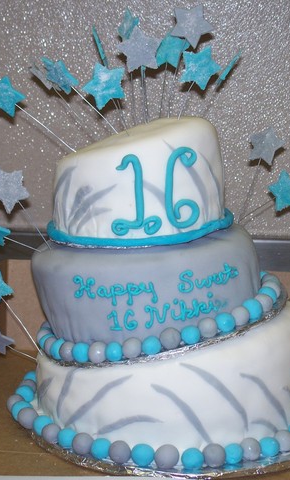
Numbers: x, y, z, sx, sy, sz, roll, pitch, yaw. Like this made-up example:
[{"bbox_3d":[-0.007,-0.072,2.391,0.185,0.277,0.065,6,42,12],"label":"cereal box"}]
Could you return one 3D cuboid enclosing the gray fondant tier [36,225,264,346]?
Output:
[{"bbox_3d":[0.002,0.031,1.033,0.212,0.086,0.212,-8,12,-5],"label":"gray fondant tier"}]

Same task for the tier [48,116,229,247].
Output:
[{"bbox_3d":[-0.005,-0.057,1.012,0.167,0.092,0.167,-5,12,-10],"label":"tier"}]

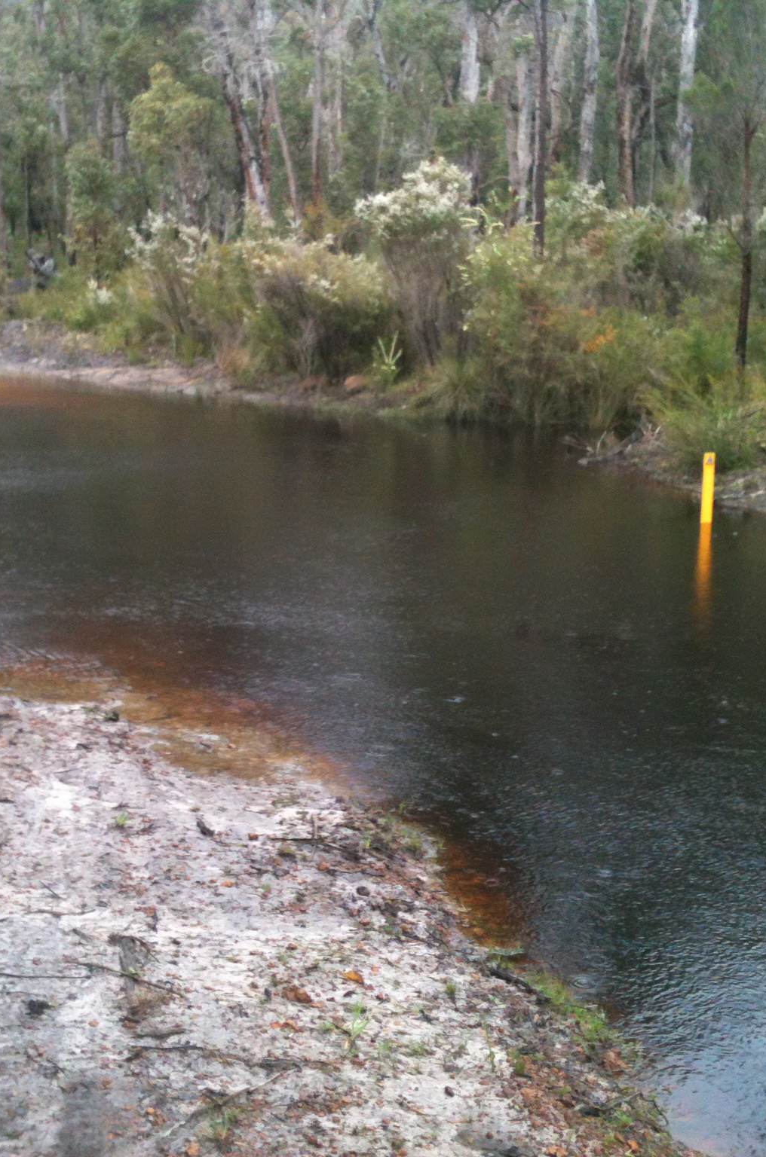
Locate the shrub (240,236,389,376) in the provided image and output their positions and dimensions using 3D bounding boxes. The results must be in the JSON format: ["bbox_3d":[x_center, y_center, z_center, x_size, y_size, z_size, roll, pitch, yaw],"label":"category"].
[{"bbox_3d":[-0.690,-2.930,16.770,1.600,1.480,1.450,0,13,0],"label":"shrub"}]

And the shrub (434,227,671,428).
[{"bbox_3d":[1.620,-2.440,14.940,2.200,1.850,1.800,0,13,0],"label":"shrub"}]

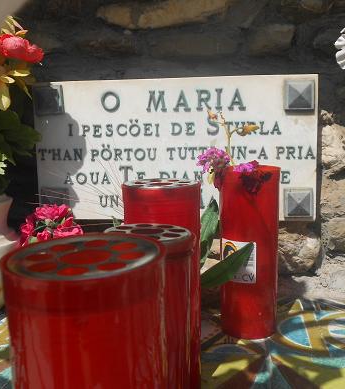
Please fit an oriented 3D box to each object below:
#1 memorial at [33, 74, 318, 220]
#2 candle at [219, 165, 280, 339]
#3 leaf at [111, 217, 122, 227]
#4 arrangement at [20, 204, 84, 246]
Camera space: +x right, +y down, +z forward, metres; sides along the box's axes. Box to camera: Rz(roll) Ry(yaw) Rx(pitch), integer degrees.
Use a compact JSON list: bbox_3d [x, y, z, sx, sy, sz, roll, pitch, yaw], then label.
[{"bbox_3d":[0.000,-0.062,0.686,0.400,0.200,0.030,0,8,7],"label":"memorial"},{"bbox_3d":[0.096,0.068,0.599,0.072,0.203,0.072,0,8,7],"label":"candle"},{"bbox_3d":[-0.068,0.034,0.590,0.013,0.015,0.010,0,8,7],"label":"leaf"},{"bbox_3d":[-0.150,0.045,0.595,0.080,0.070,0.075,0,8,7],"label":"arrangement"}]

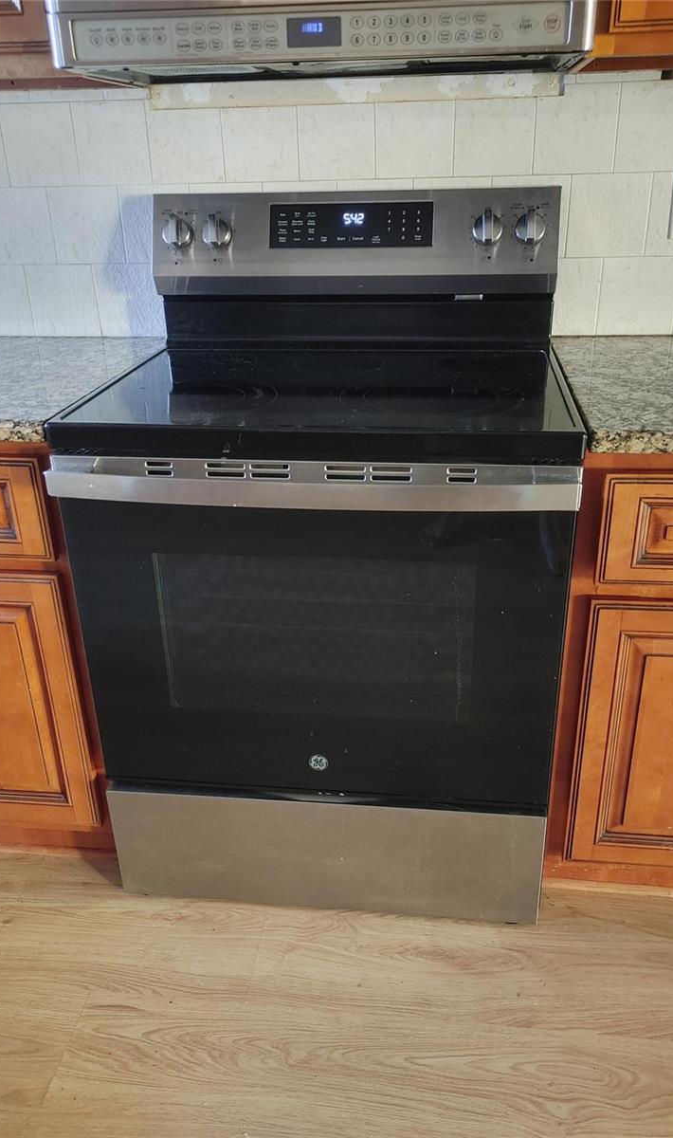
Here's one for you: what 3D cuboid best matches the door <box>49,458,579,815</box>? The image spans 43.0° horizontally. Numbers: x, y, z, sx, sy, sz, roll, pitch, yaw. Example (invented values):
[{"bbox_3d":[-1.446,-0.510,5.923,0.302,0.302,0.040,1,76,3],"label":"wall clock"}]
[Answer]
[{"bbox_3d":[-0.036,0.118,1.322,0.757,0.591,0.075,2,25,7],"label":"door"}]

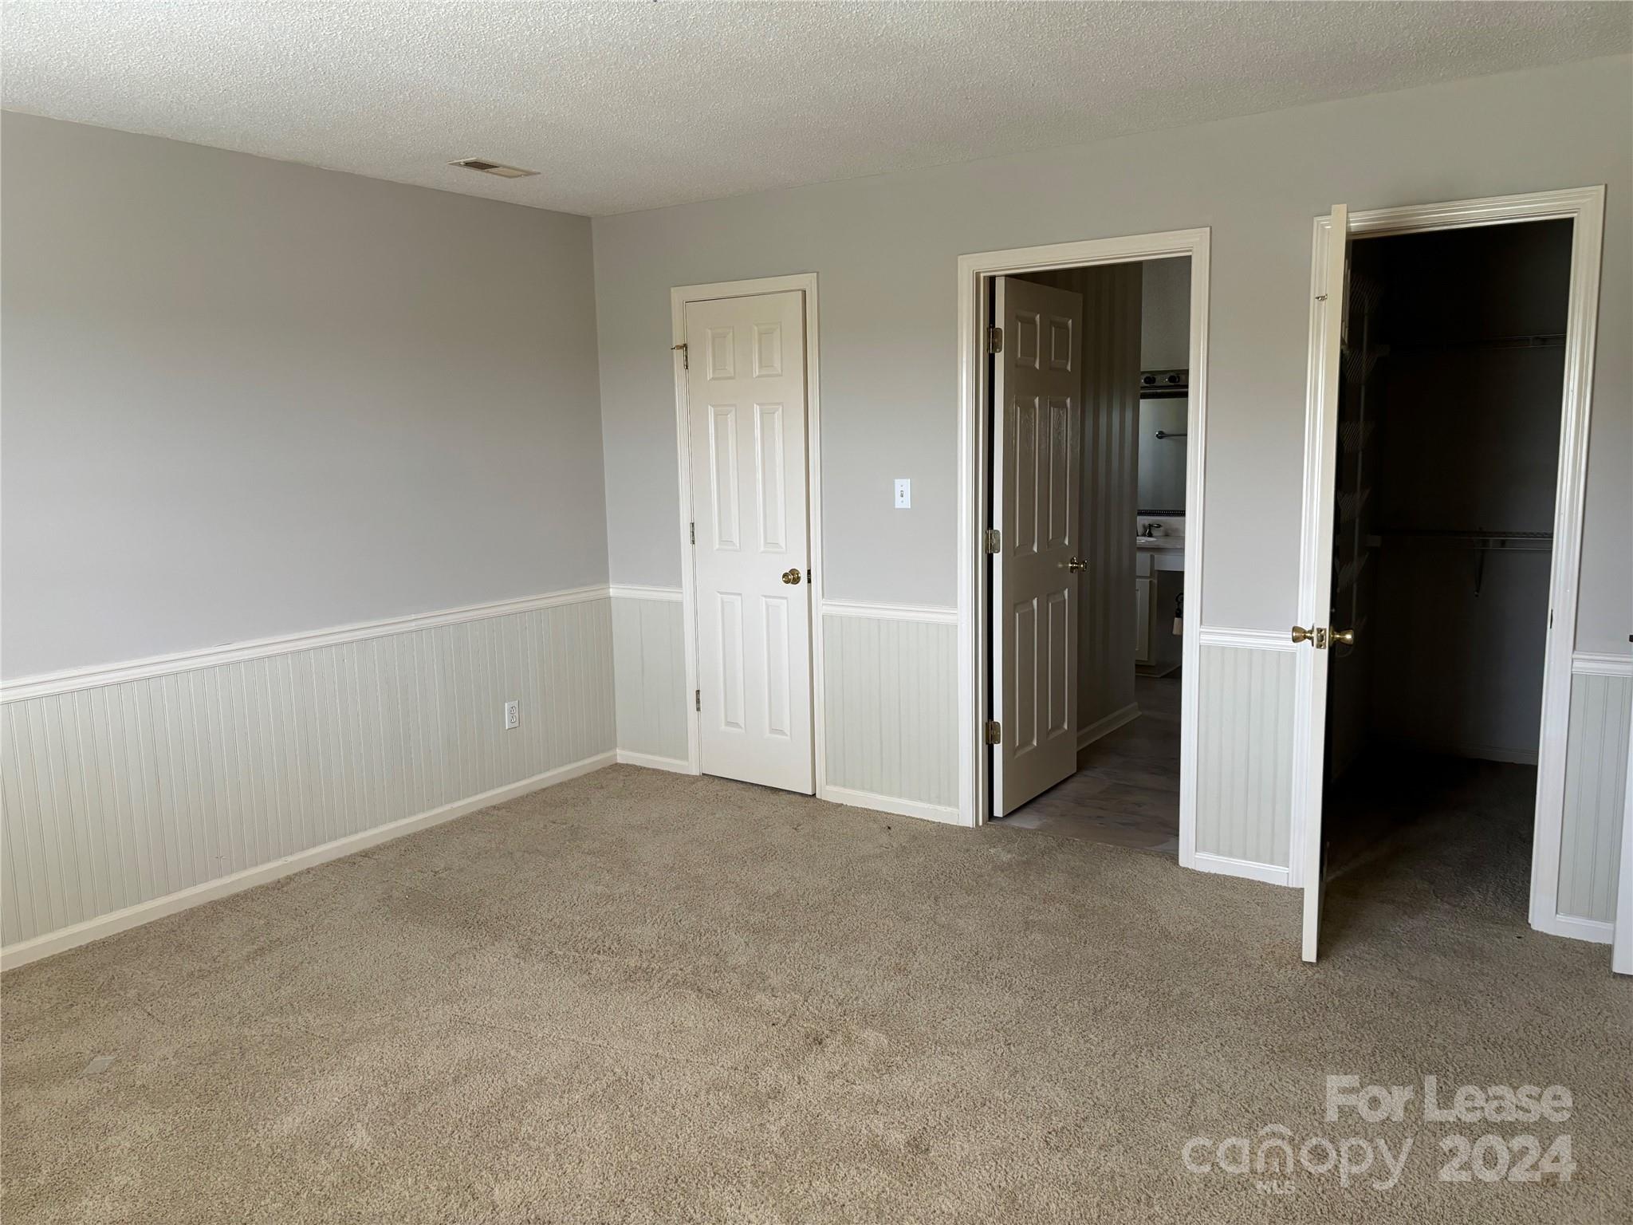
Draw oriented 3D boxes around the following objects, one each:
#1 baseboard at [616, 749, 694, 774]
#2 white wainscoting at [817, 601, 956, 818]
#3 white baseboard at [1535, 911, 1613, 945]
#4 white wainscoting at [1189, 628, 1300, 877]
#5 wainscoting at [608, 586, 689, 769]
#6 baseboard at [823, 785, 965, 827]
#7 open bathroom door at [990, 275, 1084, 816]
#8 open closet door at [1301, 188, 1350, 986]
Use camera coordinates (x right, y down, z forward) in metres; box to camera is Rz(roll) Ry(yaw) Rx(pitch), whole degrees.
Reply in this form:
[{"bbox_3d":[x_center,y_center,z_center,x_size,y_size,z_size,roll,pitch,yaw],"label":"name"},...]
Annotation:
[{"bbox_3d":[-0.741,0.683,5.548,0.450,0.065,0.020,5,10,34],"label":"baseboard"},{"bbox_3d":[0.280,0.383,4.796,0.605,0.835,0.040,5,10,34],"label":"white wainscoting"},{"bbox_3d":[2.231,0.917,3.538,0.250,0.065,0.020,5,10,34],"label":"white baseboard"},{"bbox_3d":[1.408,0.470,4.032,0.310,0.835,0.040,5,10,34],"label":"white wainscoting"},{"bbox_3d":[-0.753,0.302,5.495,0.440,0.830,0.040,5,10,34],"label":"wainscoting"},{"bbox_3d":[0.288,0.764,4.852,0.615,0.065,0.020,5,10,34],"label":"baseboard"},{"bbox_3d":[0.894,-0.255,4.905,0.036,2.030,0.750,5,10,34],"label":"open bathroom door"},{"bbox_3d":[1.468,-0.076,3.544,0.036,2.030,0.615,2,9,23],"label":"open closet door"}]

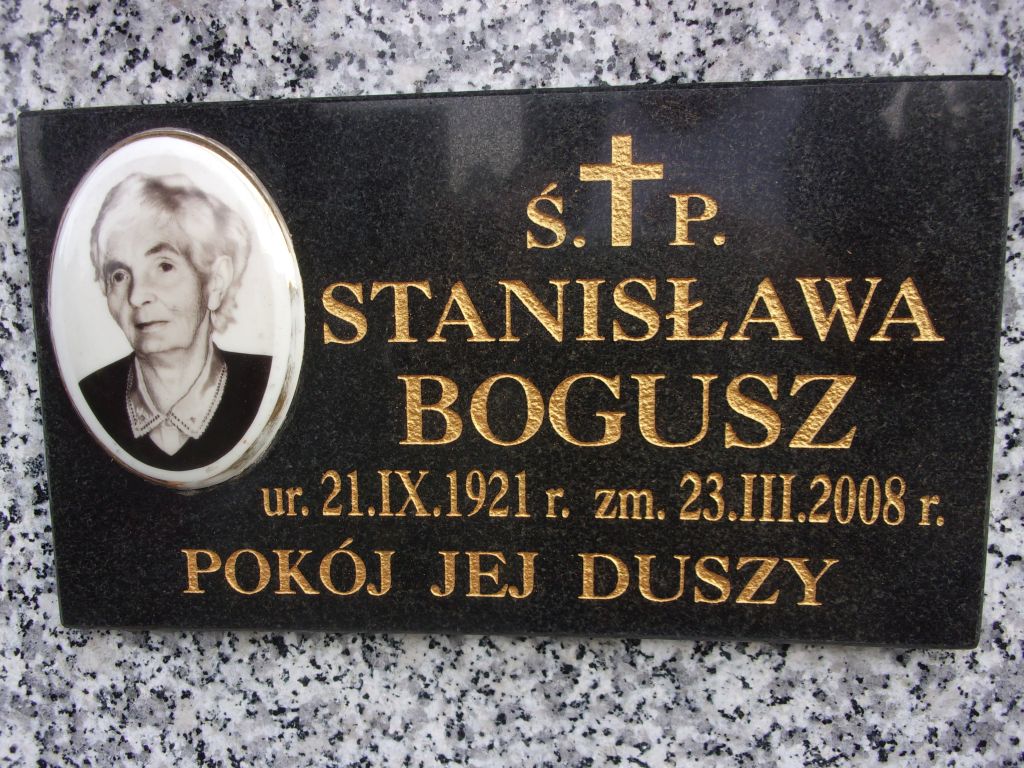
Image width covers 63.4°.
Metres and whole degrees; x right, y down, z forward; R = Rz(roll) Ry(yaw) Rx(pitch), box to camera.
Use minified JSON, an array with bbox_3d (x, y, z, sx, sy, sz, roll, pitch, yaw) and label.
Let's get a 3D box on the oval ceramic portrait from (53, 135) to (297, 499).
[{"bbox_3d":[-0.142,-0.030,0.344,0.110,0.150,0.013,0,7,5],"label":"oval ceramic portrait"}]

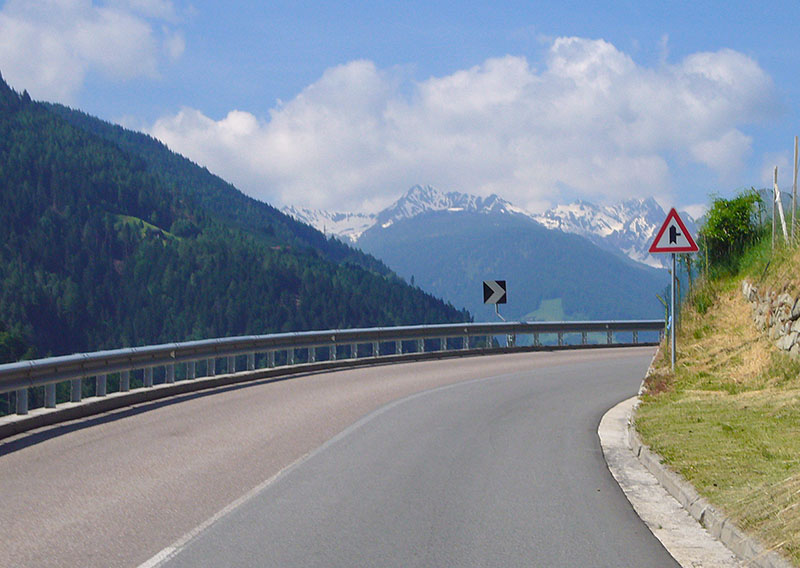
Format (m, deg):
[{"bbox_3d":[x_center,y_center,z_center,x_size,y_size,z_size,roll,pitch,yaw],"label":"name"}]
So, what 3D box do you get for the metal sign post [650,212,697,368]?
[{"bbox_3d":[4.852,0.094,32.800,0.900,2.880,0.100,0,0,6],"label":"metal sign post"}]

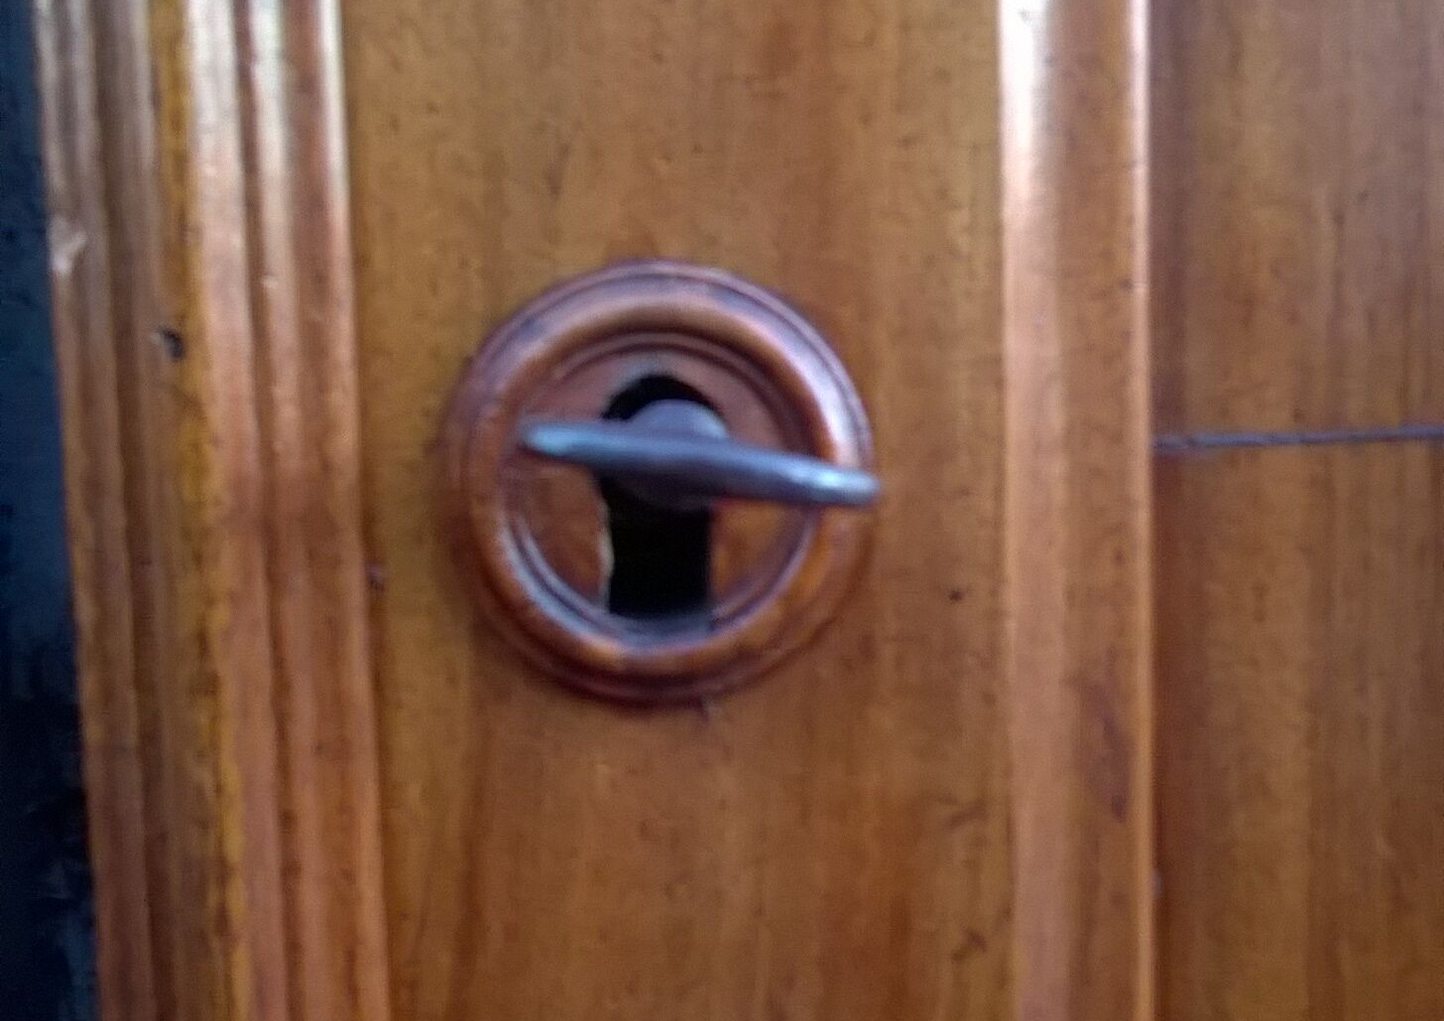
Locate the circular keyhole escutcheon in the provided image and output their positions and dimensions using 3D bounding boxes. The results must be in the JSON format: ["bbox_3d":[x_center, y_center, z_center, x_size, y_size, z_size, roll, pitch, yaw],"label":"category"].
[{"bbox_3d":[-0.006,-0.002,0.224,0.044,0.044,0.008,-3,7,-7],"label":"circular keyhole escutcheon"}]

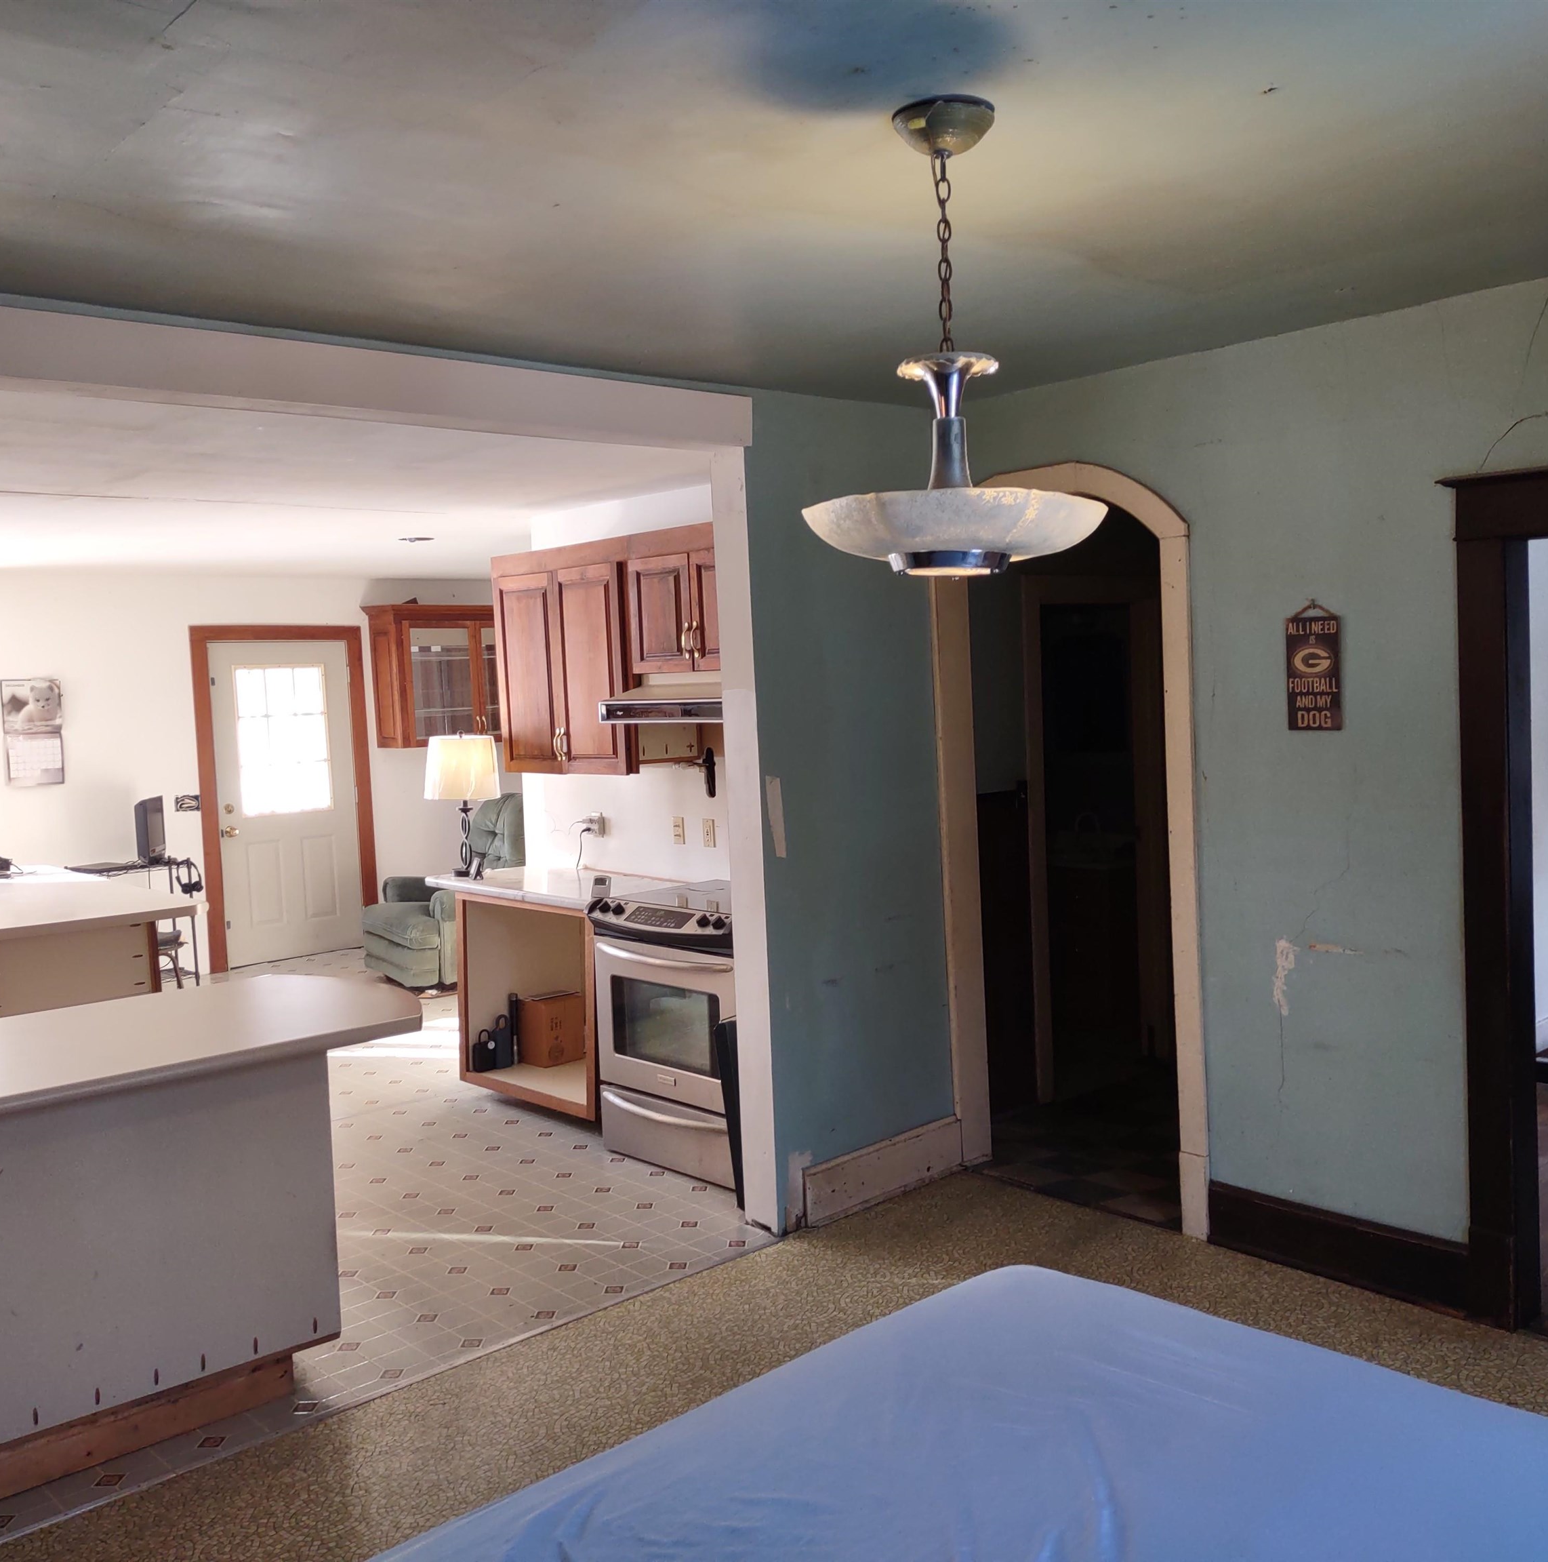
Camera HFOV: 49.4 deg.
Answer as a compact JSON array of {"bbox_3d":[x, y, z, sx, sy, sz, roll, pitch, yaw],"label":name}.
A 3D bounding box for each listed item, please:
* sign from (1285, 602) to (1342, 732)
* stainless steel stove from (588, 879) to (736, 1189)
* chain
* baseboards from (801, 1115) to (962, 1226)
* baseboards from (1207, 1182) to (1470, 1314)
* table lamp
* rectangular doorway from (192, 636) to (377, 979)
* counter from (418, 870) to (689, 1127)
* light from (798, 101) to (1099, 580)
[{"bbox_3d":[1.455,-0.306,4.525,0.015,0.338,0.155,-6,5,-40],"label":"sign"},{"bbox_3d":[-0.143,0.871,5.973,0.680,0.935,0.760,-6,5,-44],"label":"stainless steel stove"},{"bbox_3d":[0.257,-0.810,2.580,0.030,0.310,0.027,-2,4,6],"label":"chain"},{"bbox_3d":[0.344,1.227,5.344,0.730,0.185,0.030,-5,5,-44],"label":"baseboards"},{"bbox_3d":[1.523,1.265,4.608,0.025,0.184,0.797,-6,5,-40],"label":"baseboards"},{"bbox_3d":[-1.288,0.092,6.930,0.318,0.590,0.318,-2,3,0],"label":"table lamp"},{"bbox_3d":[-3.066,0.080,10.630,1.150,2.095,0.110,-6,5,-44],"label":"rectangular doorway"},{"bbox_3d":[-0.844,0.844,6.620,0.630,0.900,1.160,-5,4,-42],"label":"counter"},{"bbox_3d":[0.273,-0.680,2.626,0.475,0.714,0.475,-2,3,0],"label":"light"}]

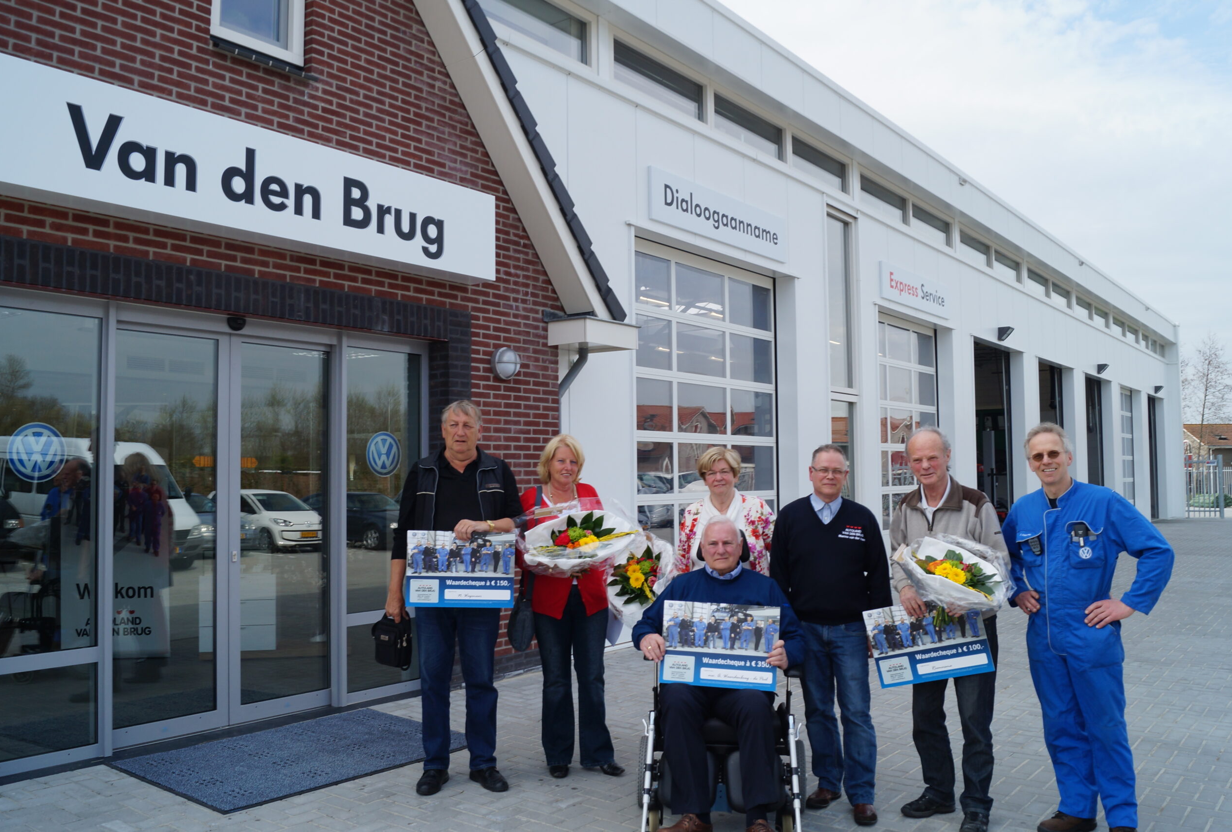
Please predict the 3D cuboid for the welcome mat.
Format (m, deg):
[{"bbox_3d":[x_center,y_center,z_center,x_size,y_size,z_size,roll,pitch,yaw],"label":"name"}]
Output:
[{"bbox_3d":[-1.653,1.807,5.600,1.190,0.015,1.700,-3,-4,37],"label":"welcome mat"}]

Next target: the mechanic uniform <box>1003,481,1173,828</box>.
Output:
[{"bbox_3d":[2.001,1.003,4.420,0.690,1.470,0.410,-2,-4,30],"label":"mechanic uniform"}]

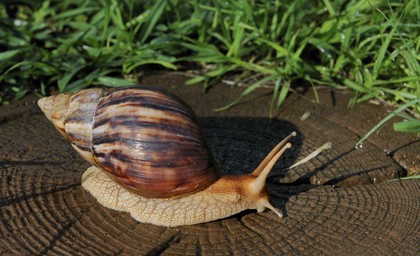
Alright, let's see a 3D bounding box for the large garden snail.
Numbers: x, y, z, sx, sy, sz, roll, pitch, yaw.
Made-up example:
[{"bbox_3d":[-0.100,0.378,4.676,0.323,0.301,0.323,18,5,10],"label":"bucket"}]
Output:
[{"bbox_3d":[-0.022,0.011,0.410,0.128,0.064,0.056,5,30,9],"label":"large garden snail"}]

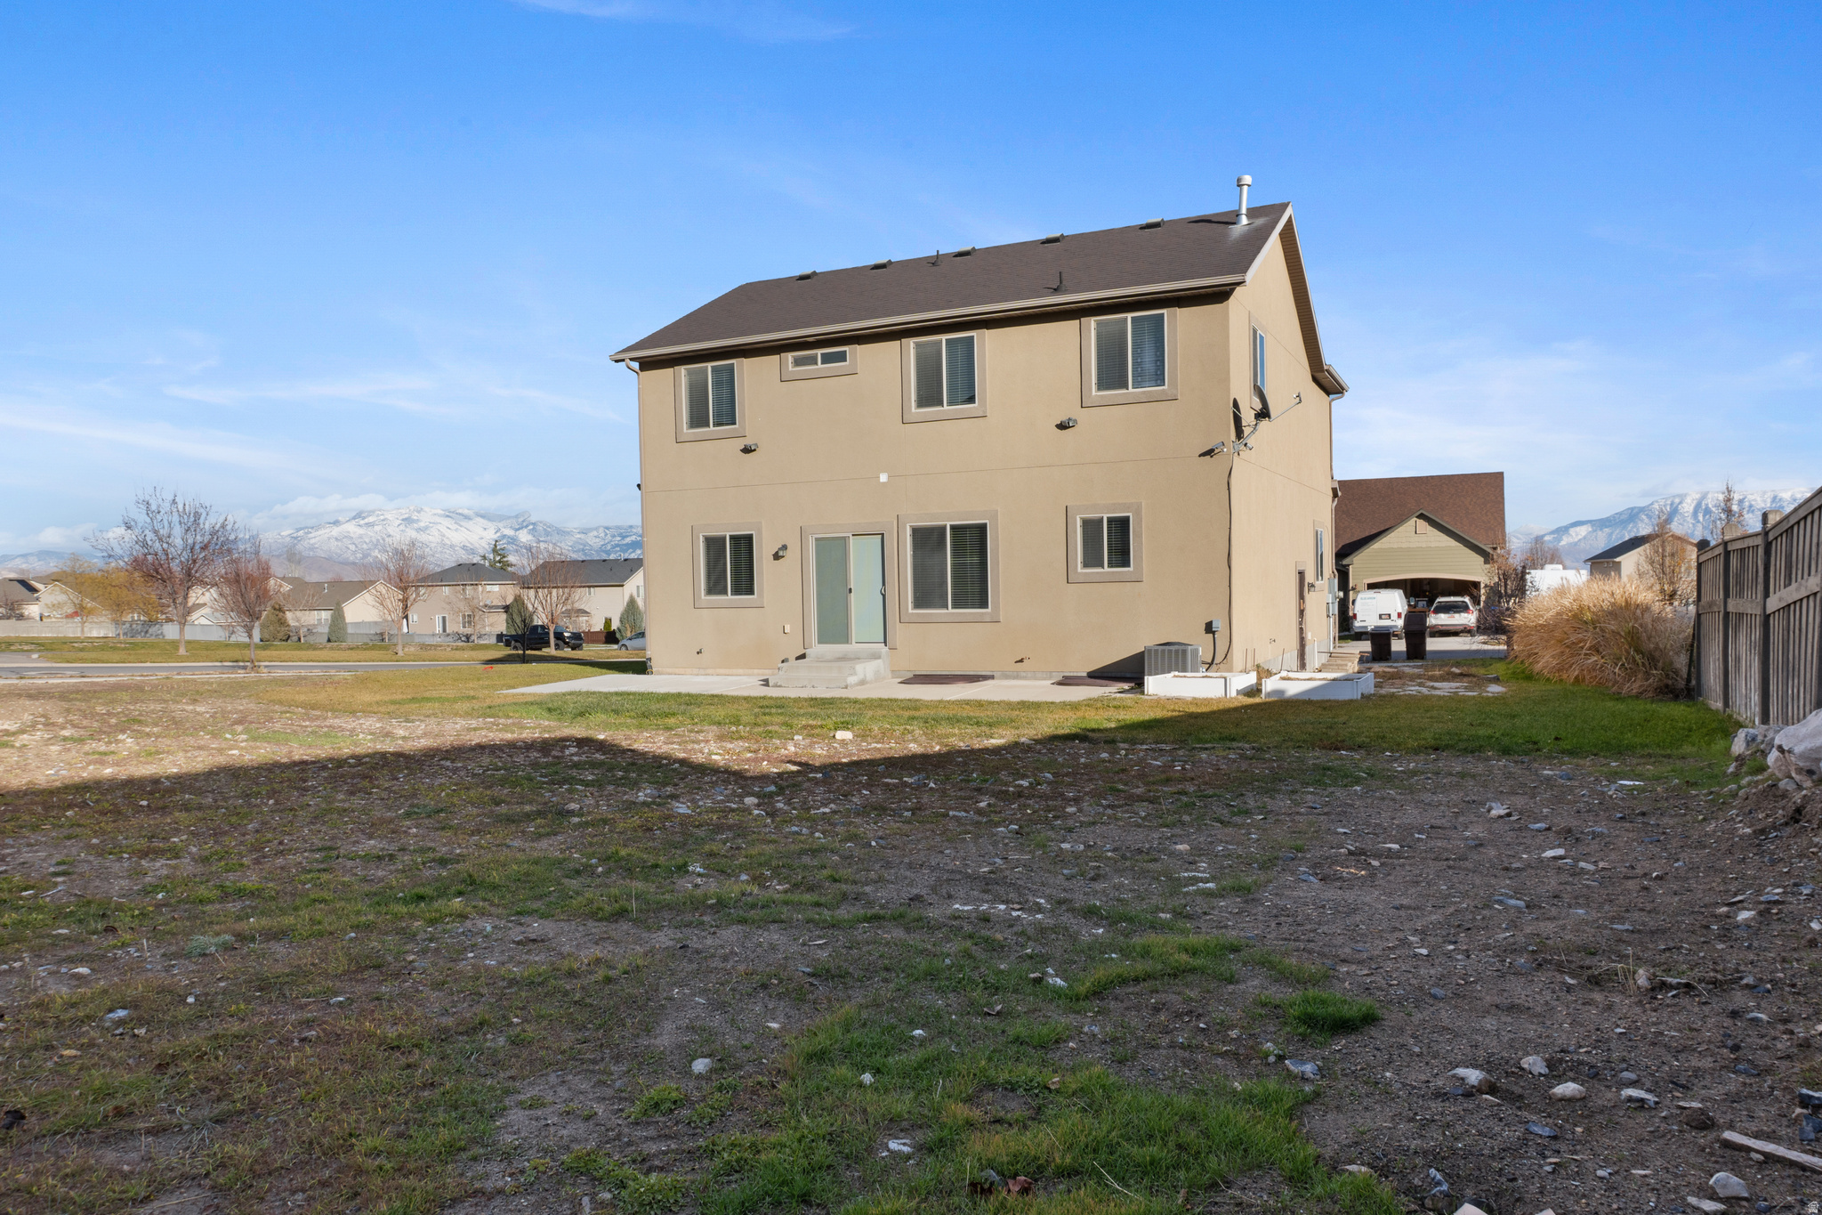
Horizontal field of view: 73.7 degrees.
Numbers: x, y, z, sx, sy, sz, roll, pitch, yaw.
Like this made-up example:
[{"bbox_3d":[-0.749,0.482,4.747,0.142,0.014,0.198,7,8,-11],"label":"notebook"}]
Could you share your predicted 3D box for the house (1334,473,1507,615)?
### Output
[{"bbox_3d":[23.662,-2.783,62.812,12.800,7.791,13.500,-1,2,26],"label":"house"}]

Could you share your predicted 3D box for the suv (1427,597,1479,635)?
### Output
[{"bbox_3d":[23.716,0.329,52.956,1.850,1.730,4.630,0,2,26],"label":"suv"}]

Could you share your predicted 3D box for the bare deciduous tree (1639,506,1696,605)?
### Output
[{"bbox_3d":[38.618,-2.472,62.000,2.600,5.524,2.600,0,2,32],"label":"bare deciduous tree"}]

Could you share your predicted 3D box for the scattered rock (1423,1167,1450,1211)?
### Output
[{"bbox_3d":[1.228,1.362,2.840,0.065,0.060,0.085,-1,2,23],"label":"scattered rock"}]

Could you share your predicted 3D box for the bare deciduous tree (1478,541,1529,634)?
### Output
[{"bbox_3d":[25.625,-0.862,52.500,2.100,4.200,2.100,0,2,26],"label":"bare deciduous tree"}]

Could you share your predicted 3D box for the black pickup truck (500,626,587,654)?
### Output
[{"bbox_3d":[-25.595,2.196,84.000,5.350,1.870,1.920,-1,2,26],"label":"black pickup truck"}]

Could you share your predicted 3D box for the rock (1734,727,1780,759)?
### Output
[{"bbox_3d":[6.833,1.092,9.800,0.340,0.250,0.300,0,2,35],"label":"rock"}]

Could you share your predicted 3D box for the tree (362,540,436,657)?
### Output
[{"bbox_3d":[-26.370,-0.548,62.424,3.400,6.000,3.400,-2,2,-23],"label":"tree"}]

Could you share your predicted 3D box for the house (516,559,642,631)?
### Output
[{"bbox_3d":[-31.933,-0.816,125.299,12.373,8.220,9.600,-1,2,21],"label":"house"}]

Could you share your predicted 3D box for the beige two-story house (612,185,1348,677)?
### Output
[{"bbox_3d":[2.769,-3.253,27.431,12.150,8.750,14.100,0,2,26],"label":"beige two-story house"}]

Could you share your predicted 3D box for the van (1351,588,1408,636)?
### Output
[{"bbox_3d":[20.681,0.249,53.284,2.020,2.100,5.500,-1,2,24],"label":"van"}]

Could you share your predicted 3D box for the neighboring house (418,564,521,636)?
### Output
[{"bbox_3d":[-46.785,-0.667,131.365,10.400,8.167,9.800,-1,2,21],"label":"neighboring house"}]

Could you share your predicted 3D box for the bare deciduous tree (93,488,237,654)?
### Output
[{"bbox_3d":[-32.081,-1.558,52.409,5.400,7.100,5.300,-2,2,-31],"label":"bare deciduous tree"}]

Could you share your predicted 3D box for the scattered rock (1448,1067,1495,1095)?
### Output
[{"bbox_3d":[1.588,1.335,3.440,0.120,0.048,0.080,-1,2,25],"label":"scattered rock"}]

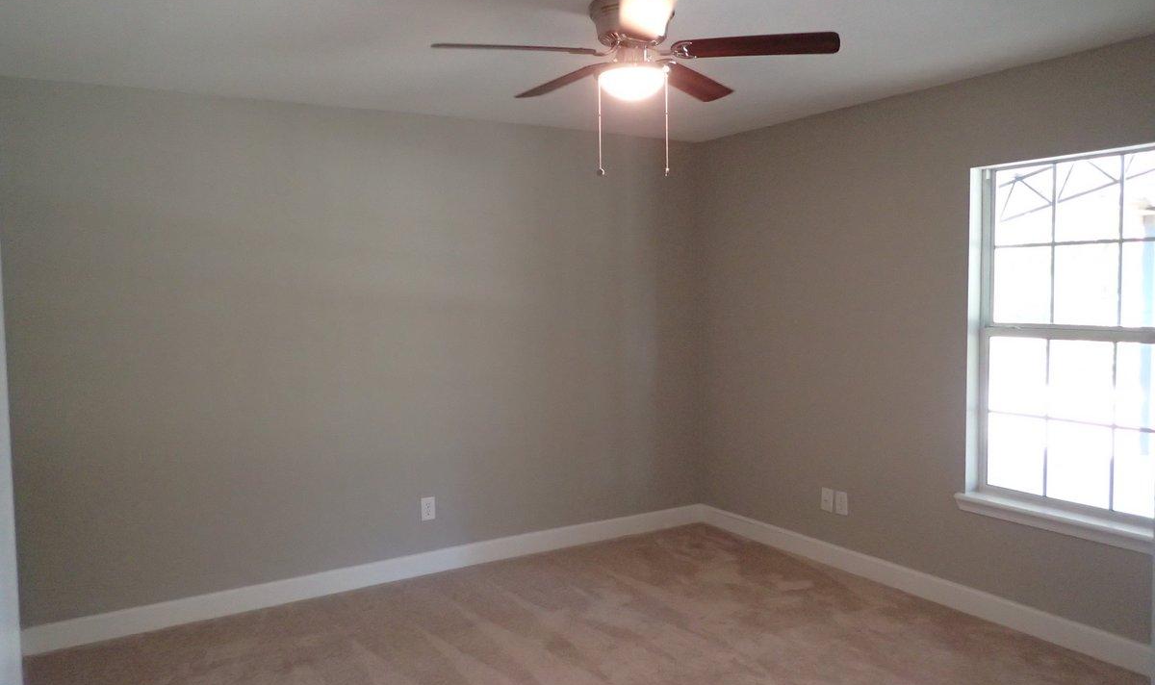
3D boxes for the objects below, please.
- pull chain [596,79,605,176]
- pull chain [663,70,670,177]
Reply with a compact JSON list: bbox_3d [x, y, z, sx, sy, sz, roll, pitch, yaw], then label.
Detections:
[{"bbox_3d":[0.076,-0.710,2.751,0.027,0.317,0.027,-1,4,0],"label":"pull chain"},{"bbox_3d":[0.293,-0.724,2.750,0.023,0.356,0.023,-1,4,0],"label":"pull chain"}]

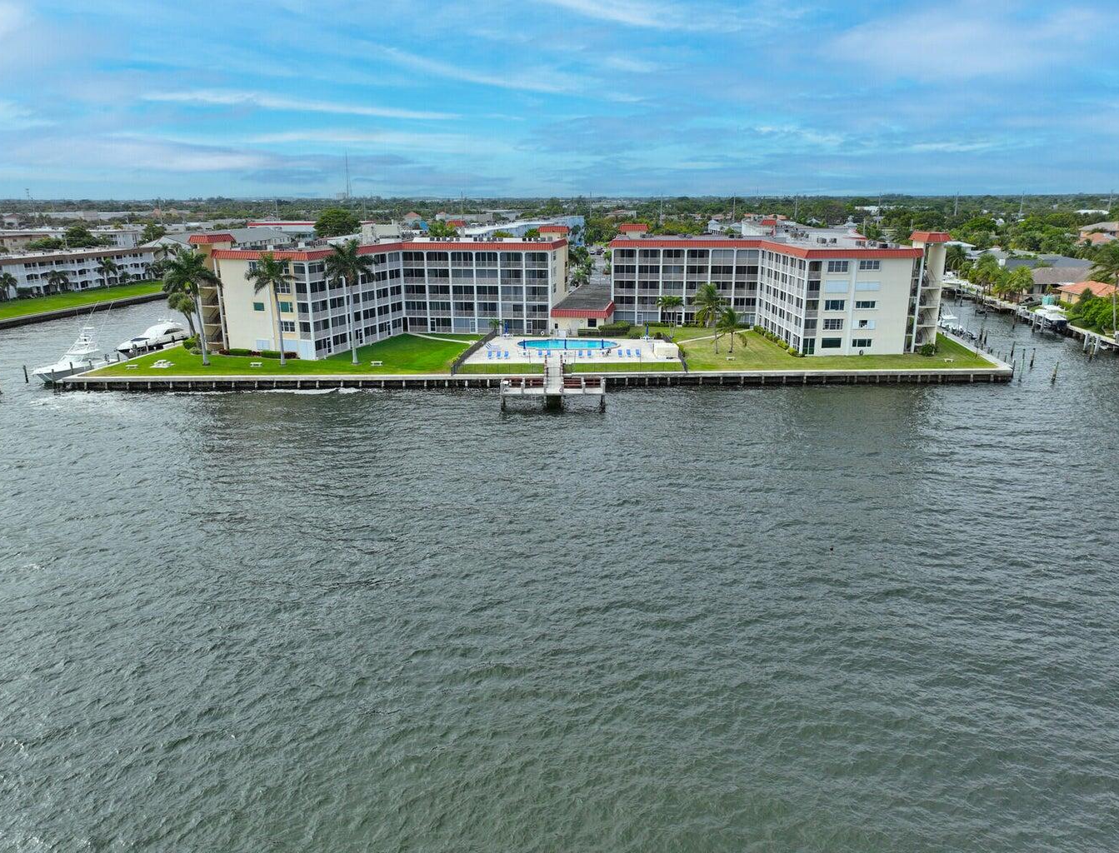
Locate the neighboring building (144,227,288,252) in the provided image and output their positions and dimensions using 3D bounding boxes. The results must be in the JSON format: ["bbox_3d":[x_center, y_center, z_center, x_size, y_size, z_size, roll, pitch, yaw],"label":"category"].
[{"bbox_3d":[-121.760,-66.950,290.770,17.500,9.200,78.000,2,16,8],"label":"neighboring building"}]

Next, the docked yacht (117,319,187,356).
[{"bbox_3d":[-62.973,-13.165,120.693,4.400,5.200,14.600,2,16,6],"label":"docked yacht"}]

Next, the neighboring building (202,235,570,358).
[{"bbox_3d":[-25.580,-21.880,124.330,51.000,15.400,40.000,2,16,9],"label":"neighboring building"}]

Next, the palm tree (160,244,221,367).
[{"bbox_3d":[-47.660,-15.480,103.460,7.600,15.000,7.400,0,16,0],"label":"palm tree"}]

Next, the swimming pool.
[{"bbox_3d":[1.385,-11.852,120.871,15.600,1.500,8.800,2,17,8],"label":"swimming pool"}]

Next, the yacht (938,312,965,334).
[{"bbox_3d":[66.011,-16.313,132.171,3.200,3.600,10.300,2,17,9],"label":"yacht"}]

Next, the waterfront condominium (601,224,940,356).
[{"bbox_3d":[31.067,-24.219,129.581,45.000,17.000,42.500,1,16,3],"label":"waterfront condominium"}]

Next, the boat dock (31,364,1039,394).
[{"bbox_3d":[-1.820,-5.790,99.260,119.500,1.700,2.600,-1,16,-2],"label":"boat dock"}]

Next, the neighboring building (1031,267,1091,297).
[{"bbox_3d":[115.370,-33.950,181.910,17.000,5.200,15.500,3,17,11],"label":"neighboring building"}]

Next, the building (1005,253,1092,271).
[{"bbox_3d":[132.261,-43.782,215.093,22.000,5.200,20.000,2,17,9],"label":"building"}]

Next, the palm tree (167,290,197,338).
[{"bbox_3d":[-57.370,-16.930,121.360,4.700,7.800,4.700,0,16,0],"label":"palm tree"}]

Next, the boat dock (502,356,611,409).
[{"bbox_3d":[-0.670,-5.900,96.630,11.800,3.100,19.000,0,16,0],"label":"boat dock"}]

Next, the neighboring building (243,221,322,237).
[{"bbox_3d":[-147.598,-108.357,434.869,41.000,8.000,26.000,1,16,4],"label":"neighboring building"}]

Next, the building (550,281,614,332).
[{"bbox_3d":[5.780,-21.855,144.516,9.000,4.300,38.000,3,17,10],"label":"building"}]

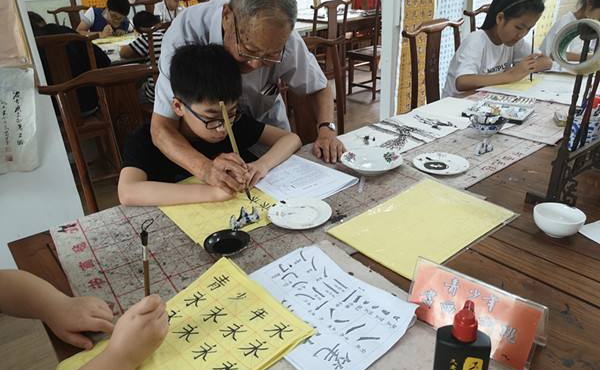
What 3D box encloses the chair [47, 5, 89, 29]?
[{"bbox_3d":[-2.184,-1.331,4.843,0.480,0.980,0.470,-25,34,-37],"label":"chair"}]

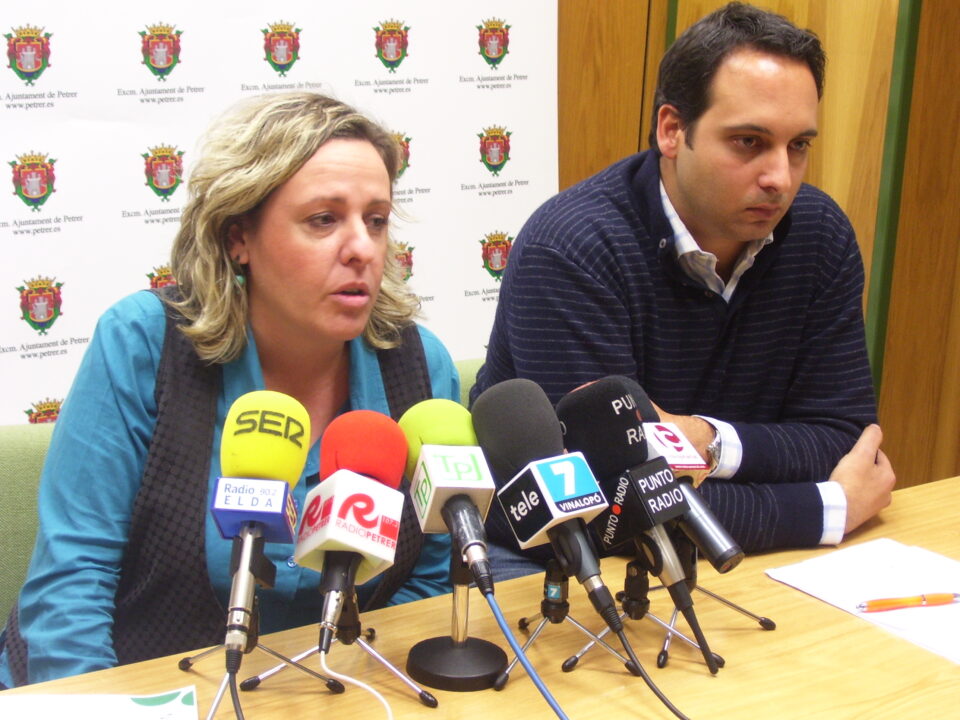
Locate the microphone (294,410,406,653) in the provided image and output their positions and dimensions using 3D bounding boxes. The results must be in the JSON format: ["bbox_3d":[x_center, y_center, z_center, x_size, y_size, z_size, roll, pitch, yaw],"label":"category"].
[{"bbox_3d":[-0.112,0.149,1.678,0.079,0.223,0.079,23,-33,-23],"label":"microphone"}]

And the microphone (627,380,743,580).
[{"bbox_3d":[0.174,0.109,1.850,0.078,0.078,0.220,-9,52,-47],"label":"microphone"}]

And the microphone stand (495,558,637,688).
[{"bbox_3d":[0.064,0.217,1.781,0.142,0.118,0.126,-2,16,-18],"label":"microphone stand"}]

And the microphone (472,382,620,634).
[{"bbox_3d":[0.069,0.134,1.737,0.079,0.242,0.079,-10,-24,-36],"label":"microphone"}]

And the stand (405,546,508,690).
[{"bbox_3d":[-0.017,0.226,1.720,0.092,0.125,0.092,2,15,-3],"label":"stand"}]

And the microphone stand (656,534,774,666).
[{"bbox_3d":[0.192,0.210,1.828,0.158,0.120,0.140,8,16,17],"label":"microphone stand"}]

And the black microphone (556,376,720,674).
[{"bbox_3d":[0.152,0.152,1.777,0.080,0.274,0.080,-31,-9,38],"label":"black microphone"}]

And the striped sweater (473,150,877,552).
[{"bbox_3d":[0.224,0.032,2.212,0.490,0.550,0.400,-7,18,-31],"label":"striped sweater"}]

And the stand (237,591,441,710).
[{"bbox_3d":[-0.108,0.228,1.734,0.168,0.105,0.148,6,16,9],"label":"stand"}]

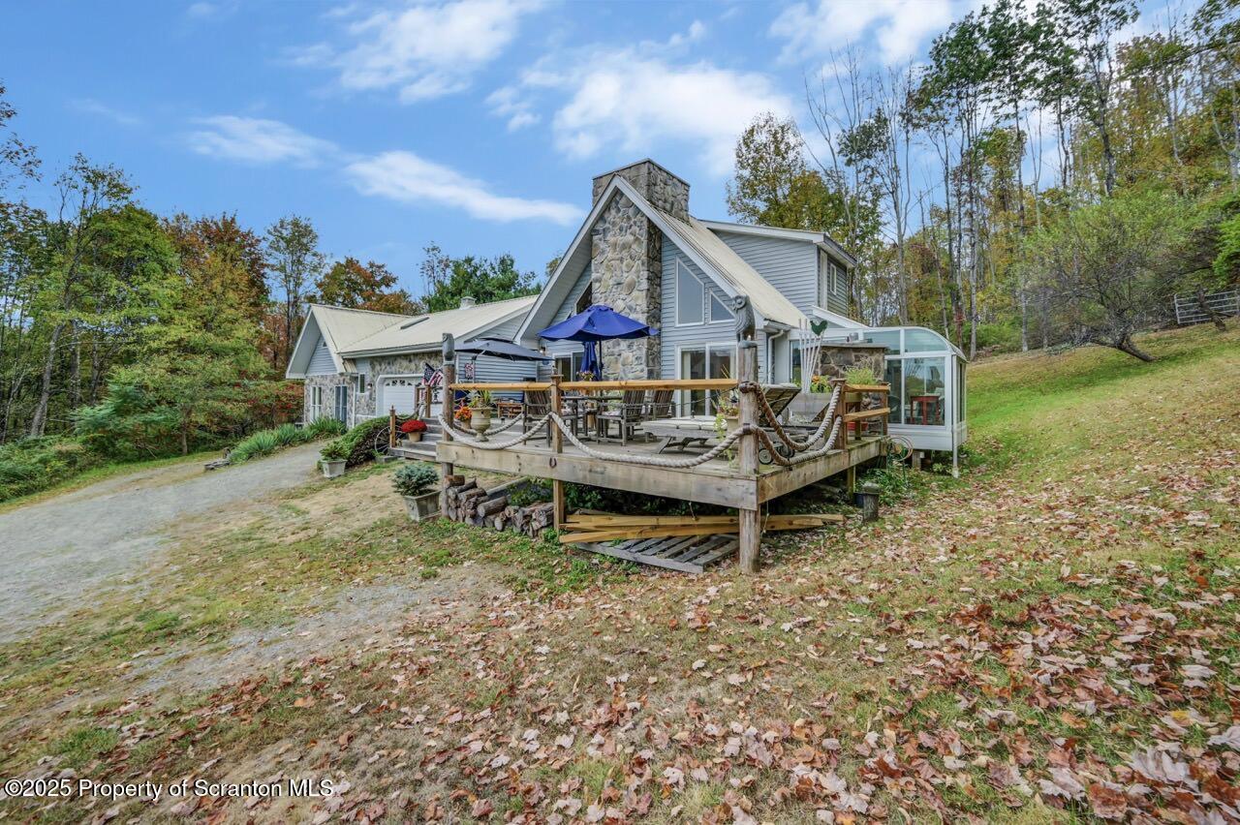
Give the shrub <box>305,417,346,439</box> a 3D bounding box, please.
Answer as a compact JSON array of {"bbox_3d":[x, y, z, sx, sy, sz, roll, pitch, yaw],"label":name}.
[{"bbox_3d":[-11.221,0.571,18.333,1.406,0.825,1.212,1,2,38],"label":"shrub"}]

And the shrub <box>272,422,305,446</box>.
[{"bbox_3d":[-11.019,0.724,16.005,0.970,0.795,0.970,-1,2,-35],"label":"shrub"}]

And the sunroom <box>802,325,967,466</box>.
[{"bbox_3d":[6.615,-0.567,12.271,3.298,2.716,3.686,1,2,38],"label":"sunroom"}]

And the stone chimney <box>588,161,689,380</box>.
[{"bbox_3d":[0.640,-3.170,14.050,1.930,6.900,2.050,2,3,39],"label":"stone chimney"}]

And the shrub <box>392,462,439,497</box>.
[{"bbox_3d":[-3.468,1.126,8.177,0.737,0.621,0.737,-1,2,-23],"label":"shrub"}]

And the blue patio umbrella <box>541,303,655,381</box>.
[{"bbox_3d":[-0.381,-0.789,9.021,2.231,2.425,2.231,0,2,-2],"label":"blue patio umbrella"}]

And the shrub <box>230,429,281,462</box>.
[{"bbox_3d":[-10.424,0.955,13.774,1.212,0.892,1.212,-1,2,-37],"label":"shrub"}]

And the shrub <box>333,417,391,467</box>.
[{"bbox_3d":[-7.268,0.872,13.774,1.746,1.164,1.843,-1,2,-28],"label":"shrub"}]

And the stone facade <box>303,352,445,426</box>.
[{"bbox_3d":[-10.379,-0.752,19.788,11.446,2.910,0.776,1,2,38],"label":"stone facade"}]

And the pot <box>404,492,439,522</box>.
[{"bbox_3d":[-3.361,1.570,8.177,0.485,0.398,0.466,1,2,38],"label":"pot"}]

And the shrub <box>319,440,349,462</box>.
[{"bbox_3d":[-6.488,0.881,10.961,0.611,0.524,0.611,-1,2,-31],"label":"shrub"}]

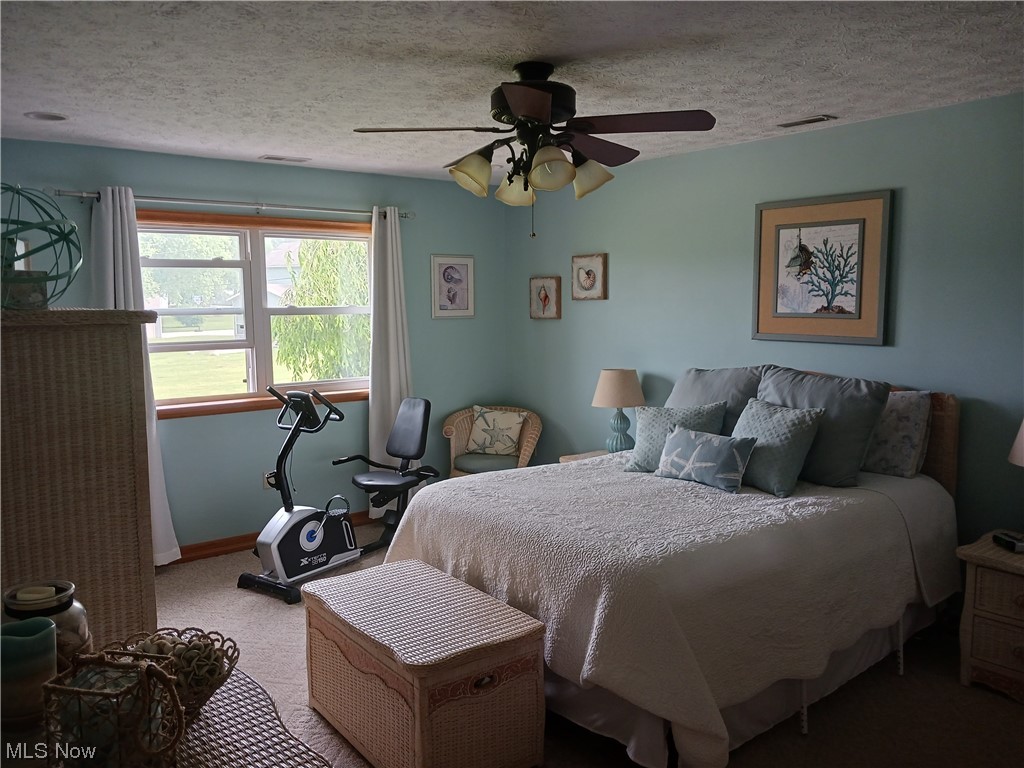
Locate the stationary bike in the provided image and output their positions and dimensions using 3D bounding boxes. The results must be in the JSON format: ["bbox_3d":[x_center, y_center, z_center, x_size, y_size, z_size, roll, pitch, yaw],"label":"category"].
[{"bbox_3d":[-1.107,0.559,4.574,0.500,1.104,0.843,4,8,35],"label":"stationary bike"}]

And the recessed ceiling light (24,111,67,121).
[{"bbox_3d":[-2.112,-1.209,3.625,0.180,0.020,0.180,-5,8,-37],"label":"recessed ceiling light"}]

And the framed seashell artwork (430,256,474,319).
[{"bbox_3d":[-0.413,-0.697,5.757,0.365,0.453,0.025,-5,8,-37],"label":"framed seashell artwork"}]

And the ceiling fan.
[{"bbox_3d":[0.081,-0.912,2.902,1.320,0.480,1.270,0,7,4],"label":"ceiling fan"}]

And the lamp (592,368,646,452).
[{"bbox_3d":[0.670,0.192,4.951,0.330,0.560,0.330,0,6,0],"label":"lamp"}]

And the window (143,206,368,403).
[{"bbox_3d":[-1.566,-0.431,5.015,1.700,1.215,0.120,-5,8,-37],"label":"window"}]

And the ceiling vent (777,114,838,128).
[{"bbox_3d":[1.417,-1.255,3.844,0.115,0.020,0.280,-5,8,-37],"label":"ceiling vent"}]

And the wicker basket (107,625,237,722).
[{"bbox_3d":[-0.691,0.613,1.643,0.255,0.125,0.255,-5,8,-37],"label":"wicker basket"}]

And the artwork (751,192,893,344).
[{"bbox_3d":[1.546,-0.573,4.056,0.035,0.725,0.742,-5,8,-37],"label":"artwork"}]

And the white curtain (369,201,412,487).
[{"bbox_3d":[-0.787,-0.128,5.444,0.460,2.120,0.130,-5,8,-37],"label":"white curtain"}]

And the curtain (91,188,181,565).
[{"bbox_3d":[-2.134,-0.010,4.516,0.400,2.130,0.120,-5,8,-37],"label":"curtain"}]

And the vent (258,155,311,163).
[{"bbox_3d":[-1.366,-1.347,4.815,0.290,0.020,0.135,-5,8,-37],"label":"vent"}]

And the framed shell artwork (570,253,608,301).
[{"bbox_3d":[0.525,-0.717,5.382,0.045,0.301,0.301,-5,8,-37],"label":"framed shell artwork"}]

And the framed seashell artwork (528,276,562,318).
[{"bbox_3d":[0.239,-0.618,5.755,0.040,0.297,0.300,-5,8,-37],"label":"framed seashell artwork"}]

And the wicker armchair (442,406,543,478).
[{"bbox_3d":[-0.117,0.597,5.516,0.700,0.820,0.660,3,7,26],"label":"wicker armchair"}]

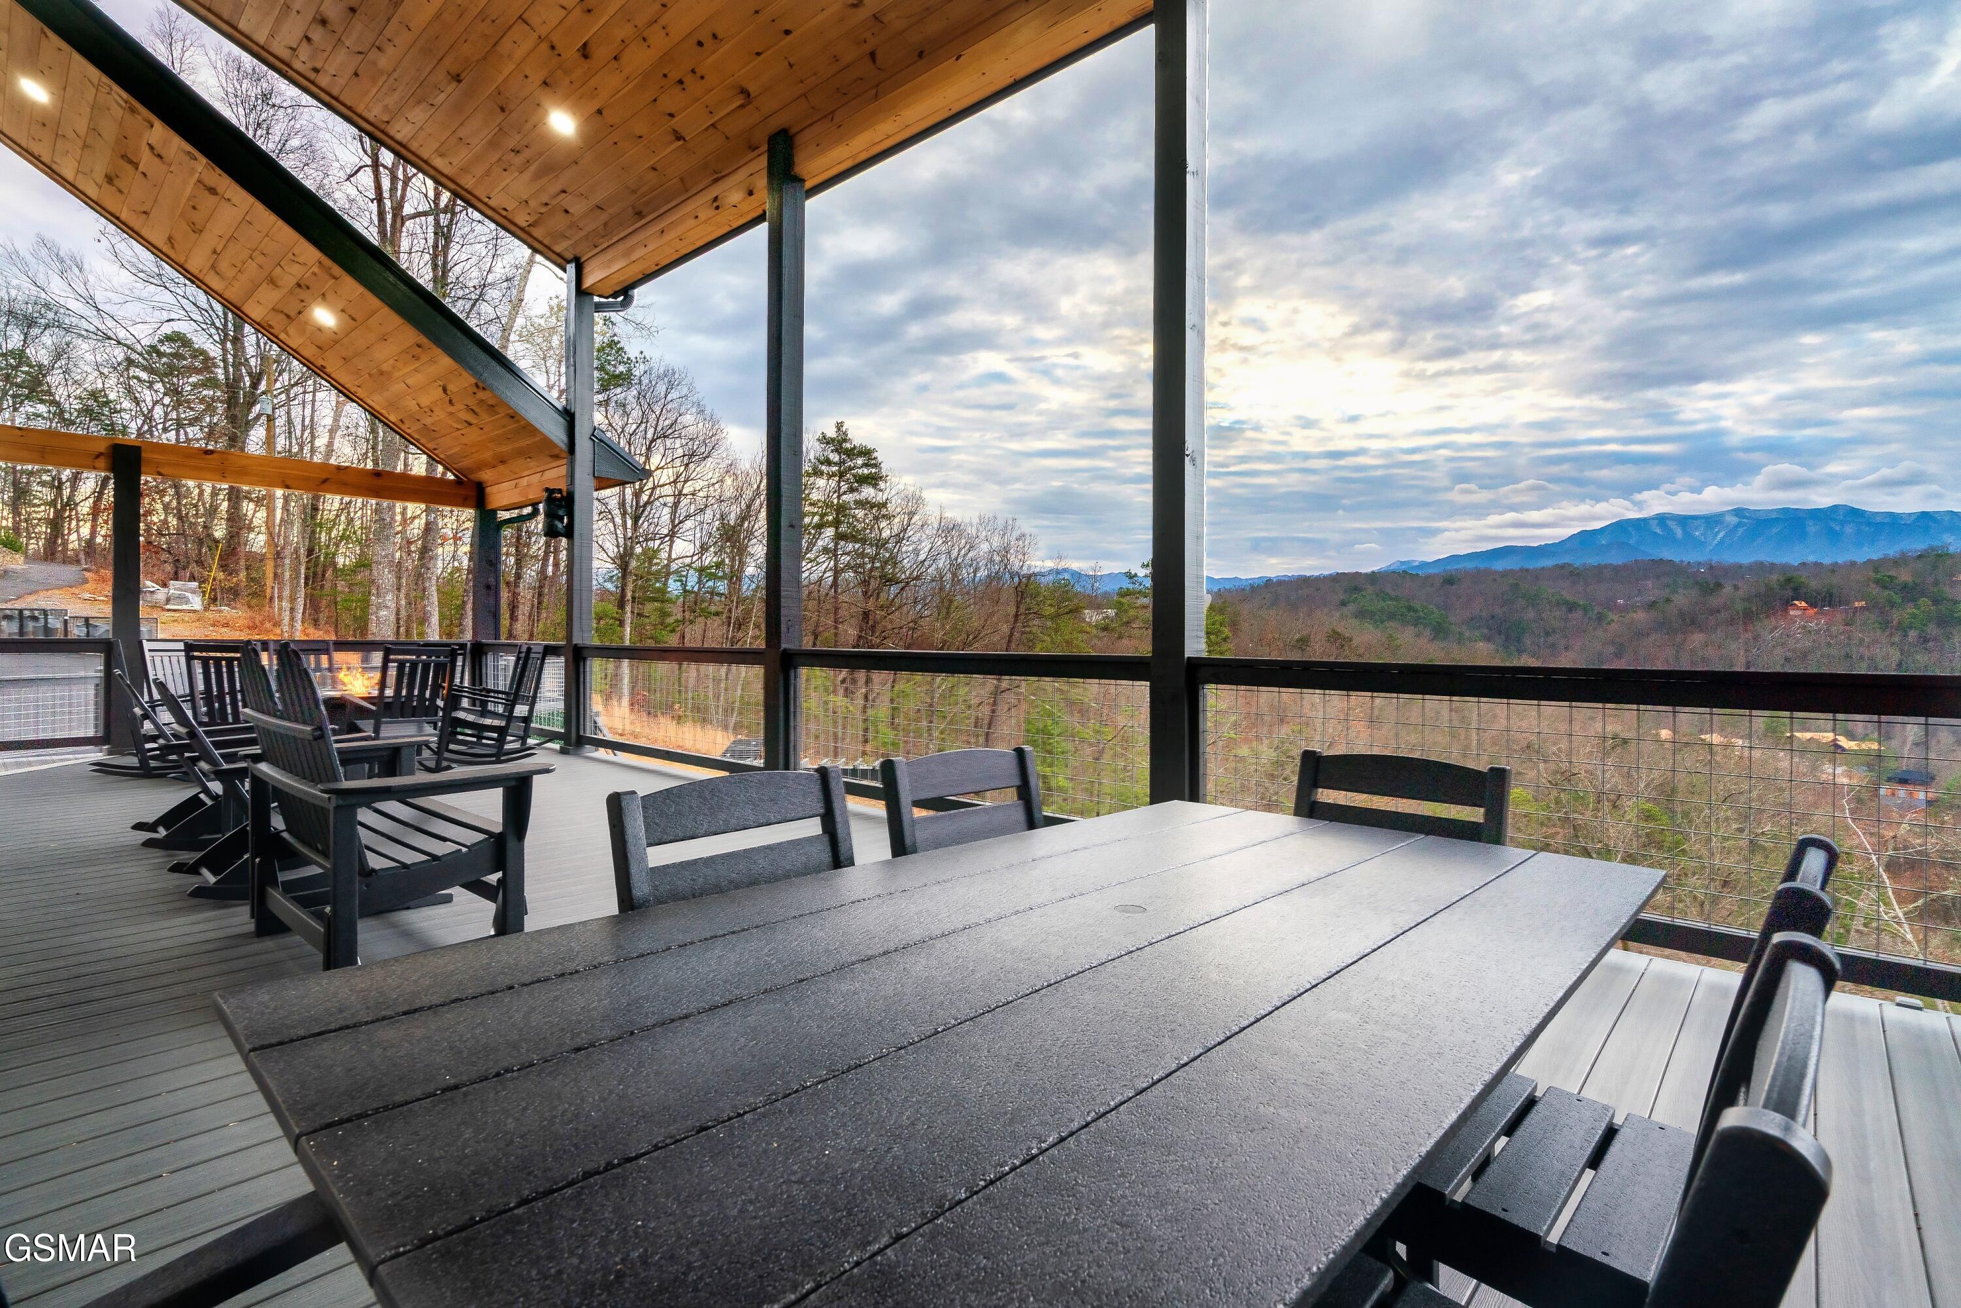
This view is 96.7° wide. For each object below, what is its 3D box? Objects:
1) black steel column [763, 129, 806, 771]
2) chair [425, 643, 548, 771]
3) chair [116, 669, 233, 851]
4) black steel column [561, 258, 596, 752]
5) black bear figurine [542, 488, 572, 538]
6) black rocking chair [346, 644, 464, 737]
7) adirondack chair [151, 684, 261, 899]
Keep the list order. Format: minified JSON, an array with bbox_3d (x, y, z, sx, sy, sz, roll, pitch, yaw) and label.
[{"bbox_3d":[-1.383,-1.301,6.182,0.178,4.657,0.178,1,1,44],"label":"black steel column"},{"bbox_3d":[-4.574,0.461,8.002,0.870,1.050,0.670,0,1,-31],"label":"chair"},{"bbox_3d":[-4.080,0.561,4.743,0.760,0.940,0.880,1,1,42],"label":"chair"},{"bbox_3d":[-3.984,-1.444,8.668,0.178,4.850,0.178,1,1,44],"label":"black steel column"},{"bbox_3d":[-4.070,-1.360,8.440,0.210,0.490,0.210,1,1,43],"label":"black bear figurine"},{"bbox_3d":[-4.839,0.464,7.232,0.870,1.060,0.670,1,1,31],"label":"black rocking chair"},{"bbox_3d":[-3.118,0.576,3.941,0.760,0.940,0.880,1,1,41],"label":"adirondack chair"}]

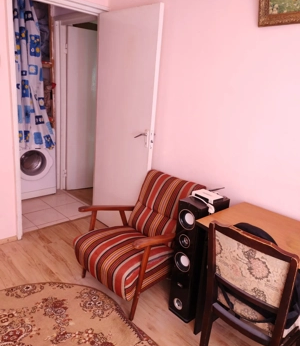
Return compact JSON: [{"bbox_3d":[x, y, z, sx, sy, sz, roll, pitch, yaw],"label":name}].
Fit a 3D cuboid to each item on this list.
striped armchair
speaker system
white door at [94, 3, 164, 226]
[{"bbox_3d":[-0.061,0.452,2.279,0.780,0.775,0.627,-11,22,-43],"label":"striped armchair"},{"bbox_3d":[0.316,0.544,2.040,0.294,0.785,0.167,-10,22,-42],"label":"speaker system"},{"bbox_3d":[-0.255,-0.395,2.894,0.041,2.040,0.778,-11,22,-44],"label":"white door"}]

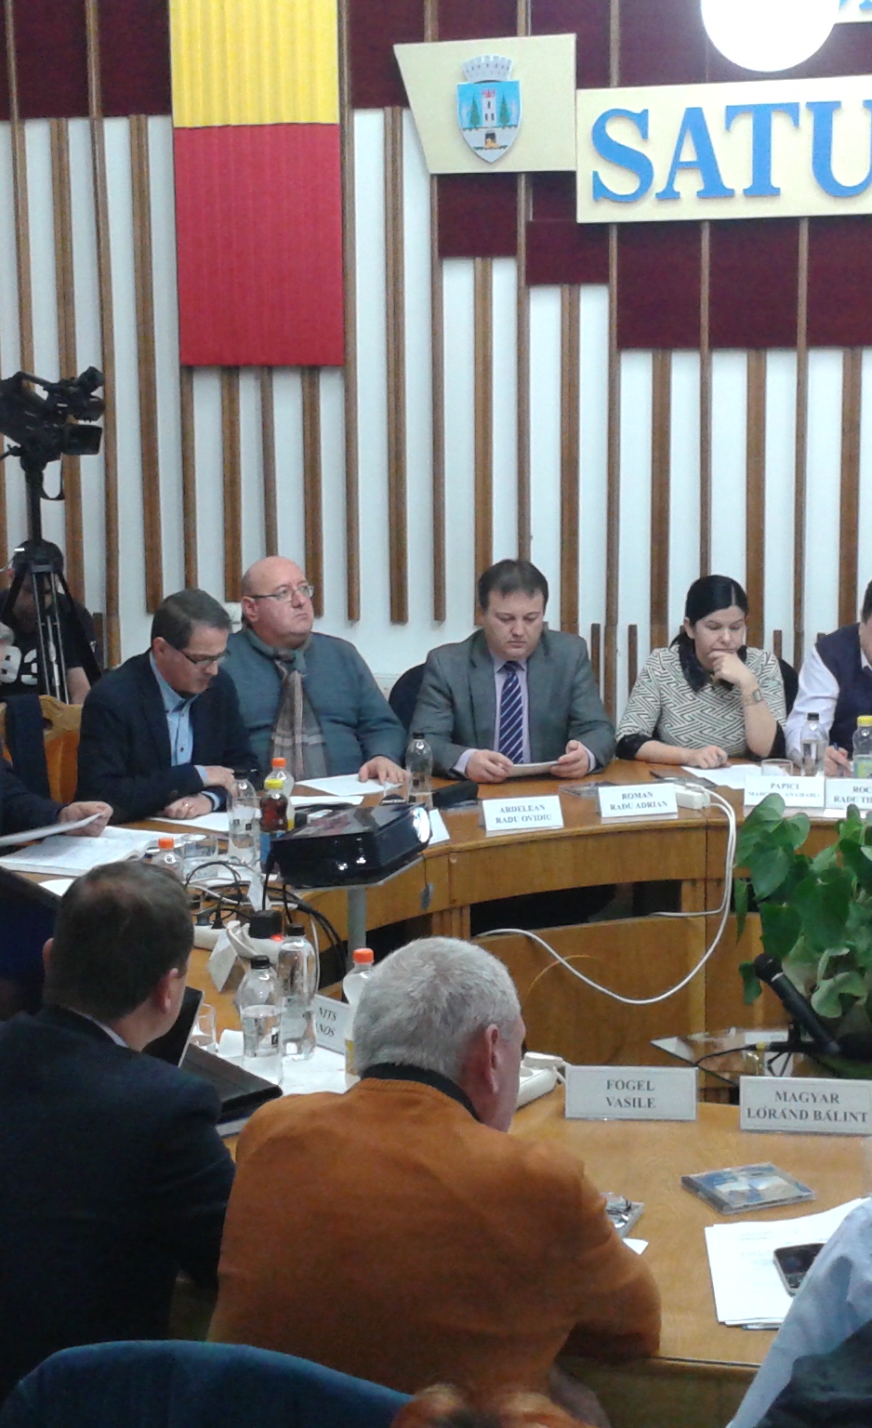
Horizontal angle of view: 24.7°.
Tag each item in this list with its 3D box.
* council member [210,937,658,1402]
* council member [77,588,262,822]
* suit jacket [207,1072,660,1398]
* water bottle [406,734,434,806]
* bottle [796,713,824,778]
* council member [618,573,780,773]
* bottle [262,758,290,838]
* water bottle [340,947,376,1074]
[{"bbox_3d":[0.045,0.833,2.376,0.560,1.270,0.750,2,10,19],"label":"council member"},{"bbox_3d":[-0.691,0.361,5.582,0.550,1.320,0.750,-7,10,-38],"label":"council member"},{"bbox_3d":[0.023,0.714,2.351,0.530,0.560,0.450,4,11,25],"label":"suit jacket"},{"bbox_3d":[-0.046,0.150,5.635,0.067,0.207,0.067,-1,8,0],"label":"water bottle"},{"bbox_3d":[1.019,0.115,5.409,0.068,0.225,0.068,-1,10,0],"label":"bottle"},{"bbox_3d":[0.852,0.255,6.253,0.540,1.300,0.720,-1,8,1],"label":"council member"},{"bbox_3d":[-0.376,0.219,4.820,0.067,0.230,0.067,-1,10,0],"label":"bottle"},{"bbox_3d":[-0.115,0.496,3.203,0.066,0.232,0.066,-1,10,0],"label":"water bottle"}]

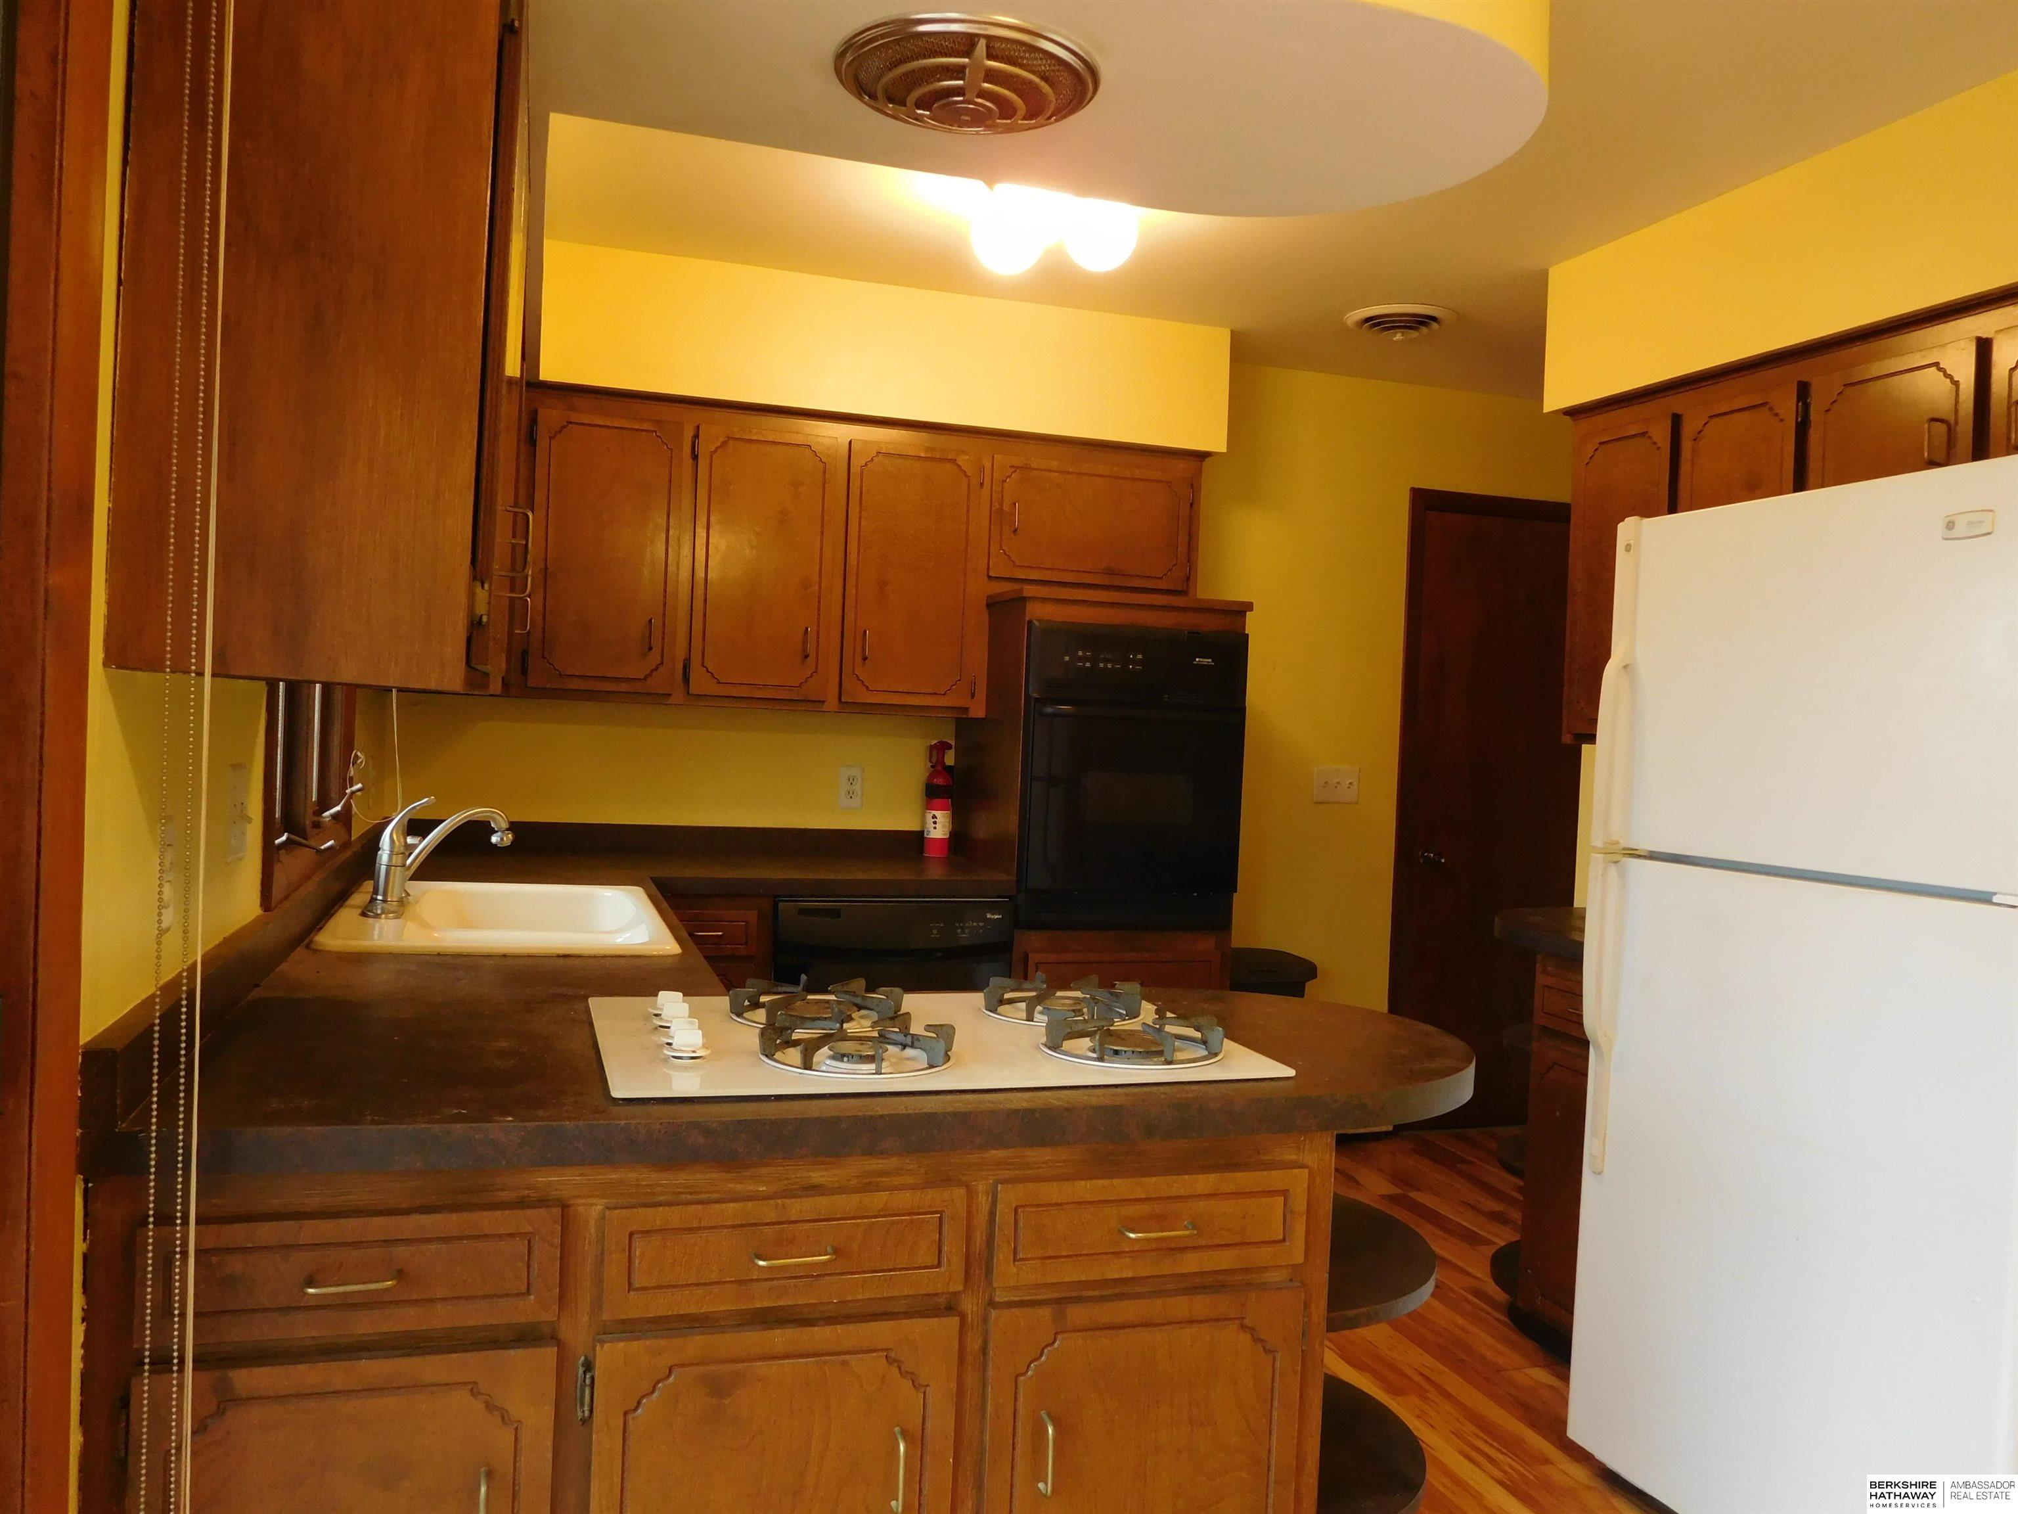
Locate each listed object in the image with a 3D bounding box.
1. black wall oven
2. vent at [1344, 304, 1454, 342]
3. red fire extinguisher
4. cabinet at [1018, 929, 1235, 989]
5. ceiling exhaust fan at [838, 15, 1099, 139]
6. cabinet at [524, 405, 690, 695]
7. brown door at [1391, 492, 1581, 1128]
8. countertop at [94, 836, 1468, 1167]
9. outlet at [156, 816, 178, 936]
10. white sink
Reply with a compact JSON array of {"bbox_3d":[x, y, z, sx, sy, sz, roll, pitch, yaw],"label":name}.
[{"bbox_3d":[0.229,0.043,3.973,0.600,0.765,0.560,2,2,-18],"label":"black wall oven"},{"bbox_3d":[1.082,-1.180,4.037,0.310,0.060,0.310,2,1,-18],"label":"vent"},{"bbox_3d":[-0.207,0.123,4.233,0.085,0.337,0.085,3,1,-6],"label":"red fire extinguisher"},{"bbox_3d":[0.183,0.810,4.052,0.600,0.780,0.590,2,2,-18],"label":"cabinet"},{"bbox_3d":[-0.049,-0.780,1.725,0.306,0.060,0.306,3,1,0],"label":"ceiling exhaust fan"},{"bbox_3d":[-0.991,-0.500,3.588,0.353,0.680,0.022,2,2,-18],"label":"cabinet"},{"bbox_3d":[1.628,0.197,4.875,0.715,2.118,0.070,2,1,-18],"label":"brown door"},{"bbox_3d":[-0.442,0.297,2.686,1.547,0.120,2.595,2,1,-18],"label":"countertop"},{"bbox_3d":[-0.904,0.124,1.559,0.010,0.120,0.075,2,2,-18],"label":"outlet"},{"bbox_3d":[-0.929,0.375,2.680,0.550,0.190,0.850,2,2,-18],"label":"white sink"}]

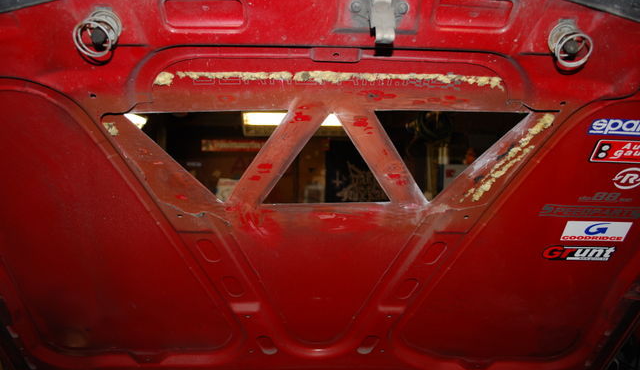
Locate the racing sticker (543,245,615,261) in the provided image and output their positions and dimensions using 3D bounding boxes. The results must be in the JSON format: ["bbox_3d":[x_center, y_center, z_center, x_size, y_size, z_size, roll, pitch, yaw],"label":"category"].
[{"bbox_3d":[0.518,0.138,0.963,0.138,0.037,0.002,2,35,-1],"label":"racing sticker"}]

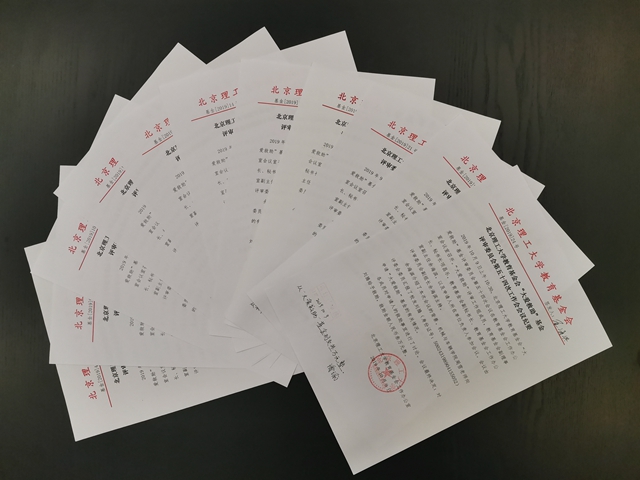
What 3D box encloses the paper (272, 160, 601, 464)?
[{"bbox_3d":[0.121,0.081,0.500,0.297,0.006,0.210,-26,86,-1],"label":"paper"}]

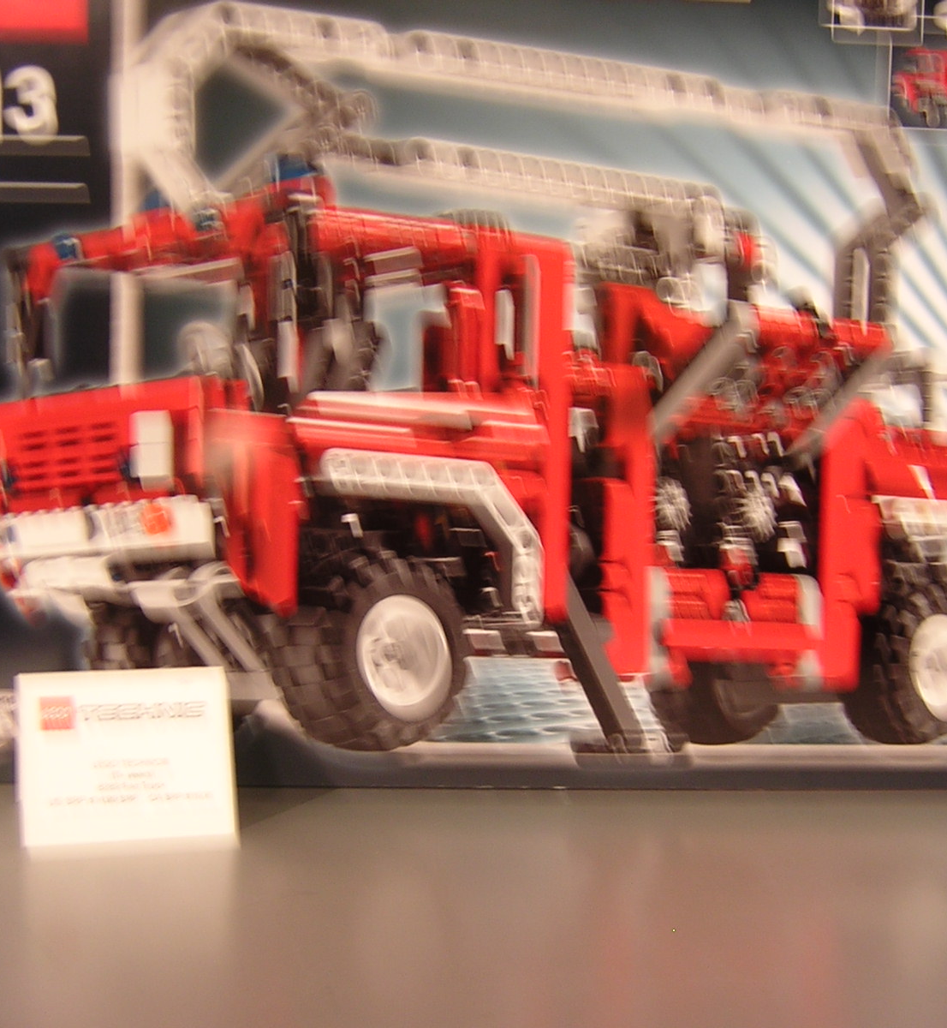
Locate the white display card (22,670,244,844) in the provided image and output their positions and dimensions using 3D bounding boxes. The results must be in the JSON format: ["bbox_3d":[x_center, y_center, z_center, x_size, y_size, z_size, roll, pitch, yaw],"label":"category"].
[{"bbox_3d":[-0.132,0.089,0.602,0.082,0.060,0.040,-1,9,-17],"label":"white display card"}]

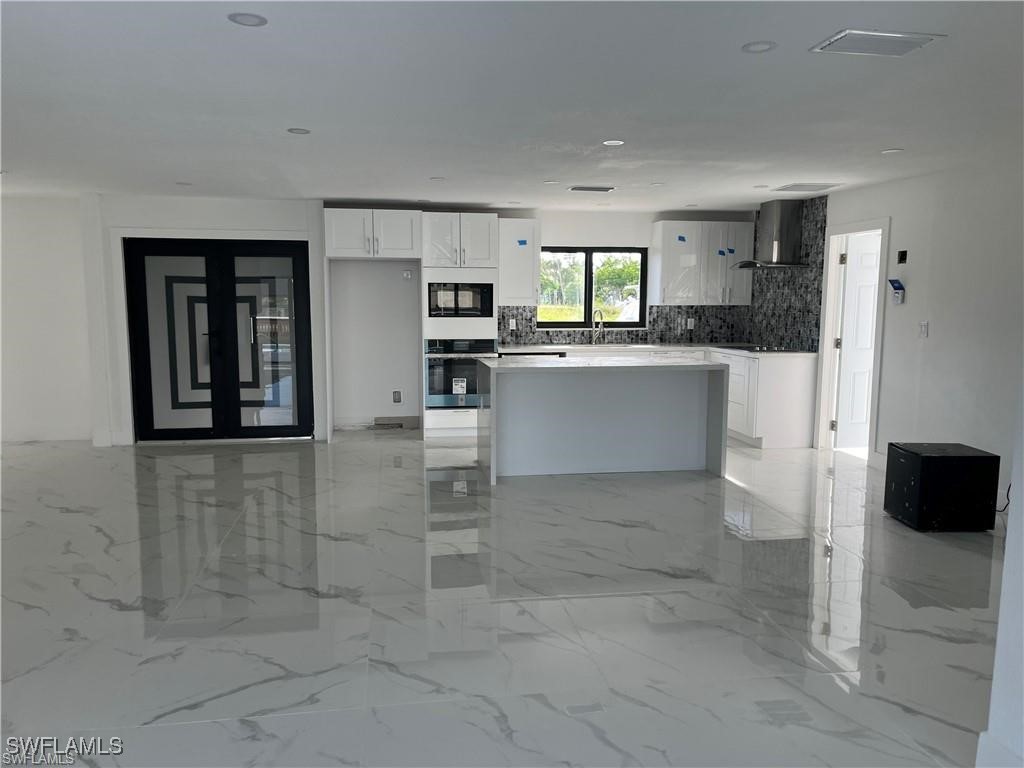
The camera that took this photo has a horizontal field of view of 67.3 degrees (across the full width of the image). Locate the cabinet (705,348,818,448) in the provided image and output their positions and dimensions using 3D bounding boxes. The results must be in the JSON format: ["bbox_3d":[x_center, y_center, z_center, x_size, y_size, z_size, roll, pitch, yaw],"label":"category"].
[{"bbox_3d":[2.579,0.112,7.990,0.630,0.928,1.064,-1,6,-8],"label":"cabinet"}]

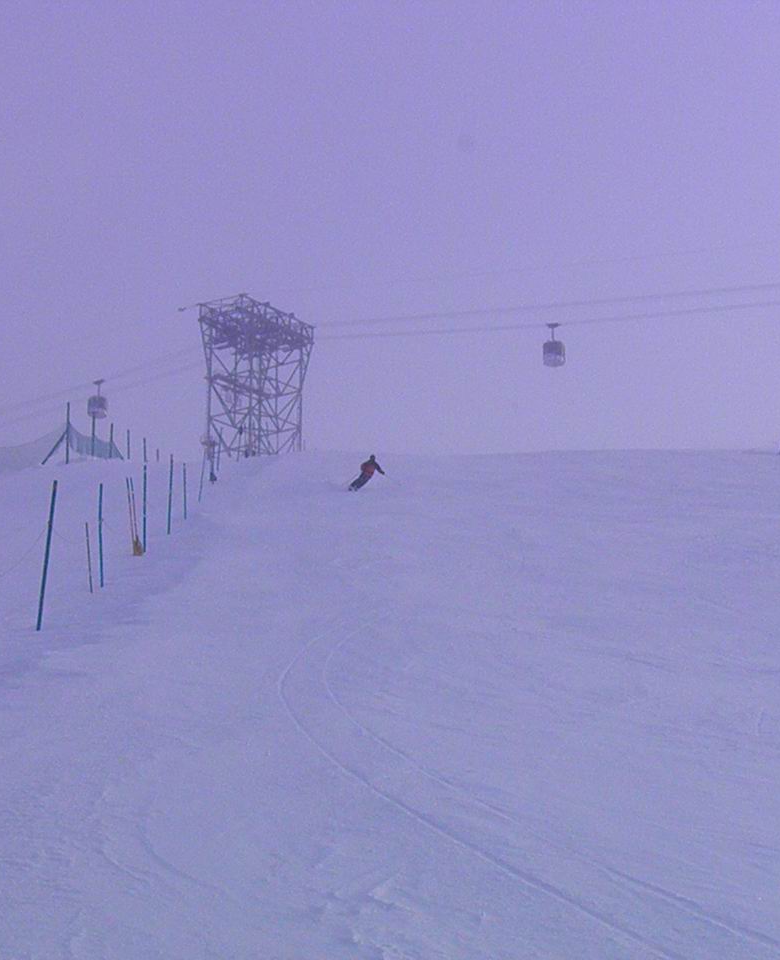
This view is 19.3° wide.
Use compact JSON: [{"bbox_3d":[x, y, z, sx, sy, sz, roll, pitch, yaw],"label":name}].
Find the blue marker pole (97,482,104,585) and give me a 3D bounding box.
[{"bbox_3d":[-4.823,0.932,38.362,0.042,1.780,0.042,-3,-16,-1],"label":"blue marker pole"}]

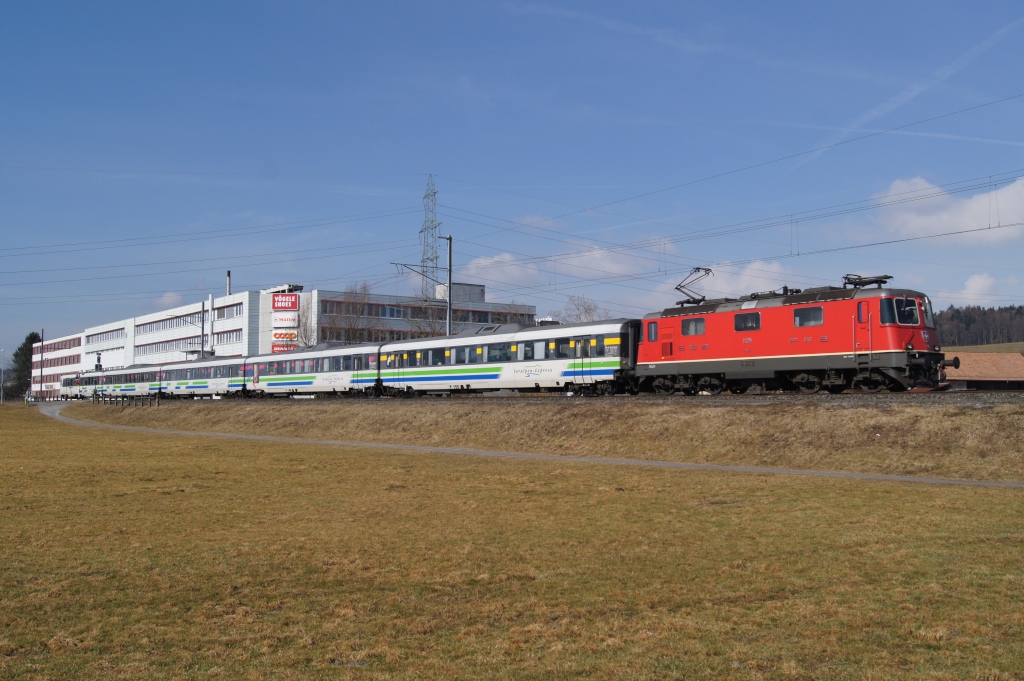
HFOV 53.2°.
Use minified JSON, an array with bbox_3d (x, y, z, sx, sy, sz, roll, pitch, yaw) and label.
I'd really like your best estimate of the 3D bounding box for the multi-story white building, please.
[{"bbox_3d":[-55.706,4.968,205.718,46.102,16.969,137.284,2,-4,-37],"label":"multi-story white building"}]

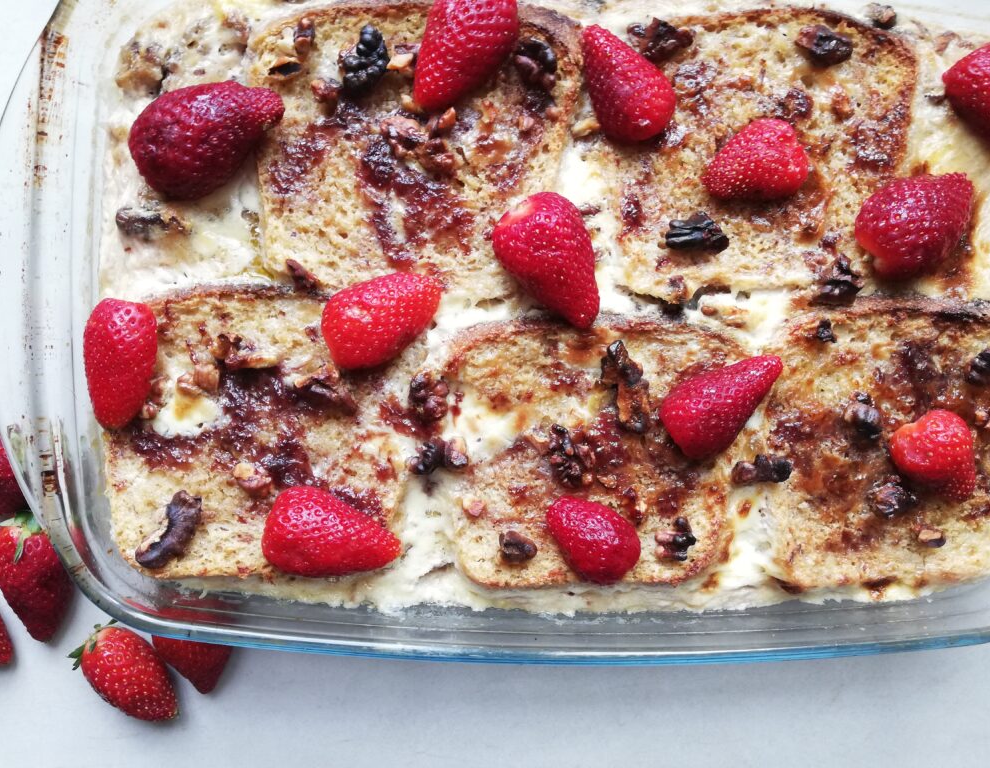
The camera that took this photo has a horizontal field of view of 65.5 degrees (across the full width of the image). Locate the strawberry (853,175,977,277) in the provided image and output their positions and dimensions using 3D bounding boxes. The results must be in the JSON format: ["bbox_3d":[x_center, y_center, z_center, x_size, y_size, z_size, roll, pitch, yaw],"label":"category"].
[{"bbox_3d":[0.143,-0.054,0.262,0.043,0.030,0.034,-33,84,-4],"label":"strawberry"}]

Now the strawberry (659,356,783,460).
[{"bbox_3d":[0.076,0.007,0.257,0.046,0.024,0.028,-38,84,-4],"label":"strawberry"}]

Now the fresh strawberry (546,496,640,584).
[{"bbox_3d":[0.032,0.051,0.252,0.034,0.023,0.026,40,85,4],"label":"fresh strawberry"}]

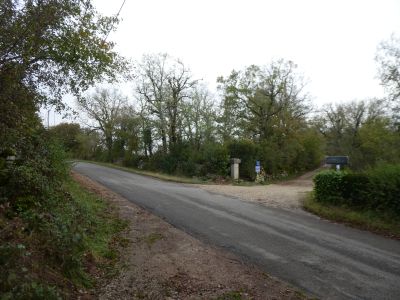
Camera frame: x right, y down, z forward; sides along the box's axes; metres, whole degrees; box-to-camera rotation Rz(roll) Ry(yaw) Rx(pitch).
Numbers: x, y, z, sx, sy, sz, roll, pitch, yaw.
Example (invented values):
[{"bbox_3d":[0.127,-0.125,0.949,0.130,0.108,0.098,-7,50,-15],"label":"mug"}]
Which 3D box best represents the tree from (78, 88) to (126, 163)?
[{"bbox_3d":[-13.500,-3.450,38.000,6.800,9.900,6.400,0,0,0],"label":"tree"}]

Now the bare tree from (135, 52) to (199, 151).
[{"bbox_3d":[-3.200,-3.850,26.000,5.800,10.500,5.600,0,0,0],"label":"bare tree"}]

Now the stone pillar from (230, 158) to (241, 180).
[{"bbox_3d":[1.970,1.085,15.400,0.440,1.220,0.420,0,0,-25],"label":"stone pillar"}]

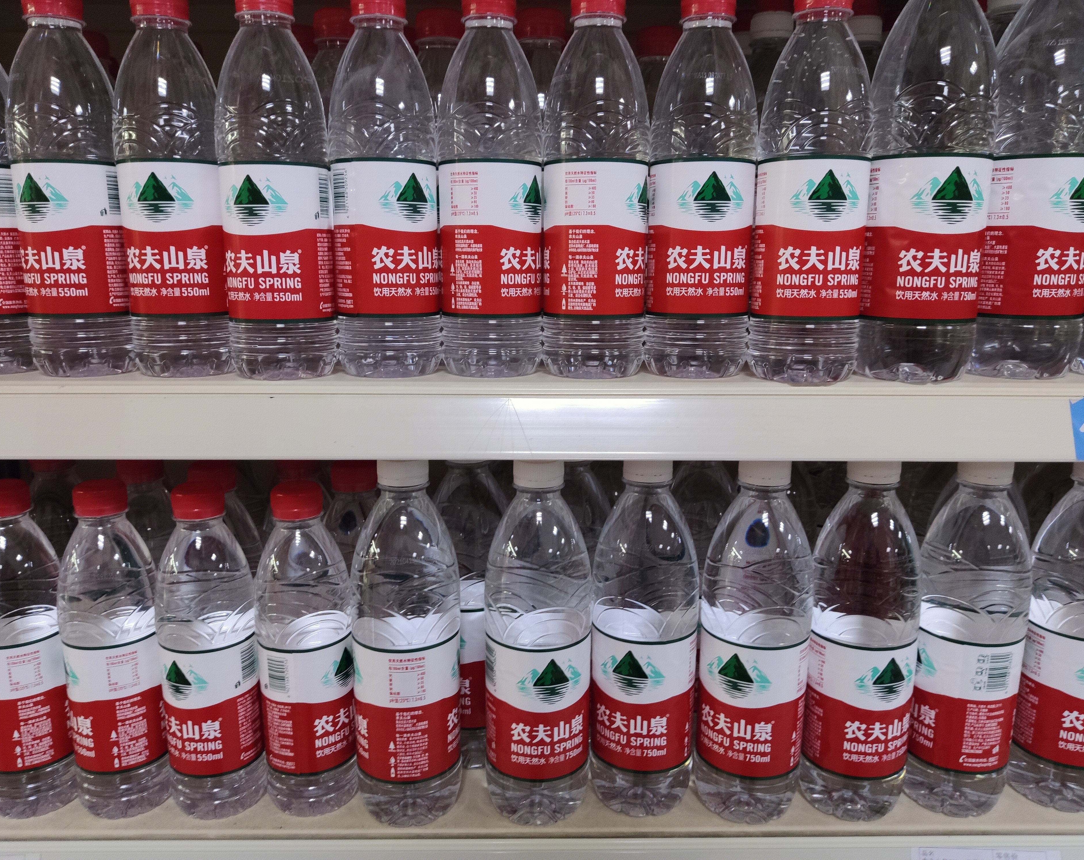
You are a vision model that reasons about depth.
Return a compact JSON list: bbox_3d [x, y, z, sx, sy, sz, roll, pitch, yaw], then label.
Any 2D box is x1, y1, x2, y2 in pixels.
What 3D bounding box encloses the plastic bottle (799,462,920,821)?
[{"bbox_3d":[0.225,0.141,0.604,0.073,0.259,0.073,-2,12,-10],"label":"plastic bottle"}]

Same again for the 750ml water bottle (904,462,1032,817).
[{"bbox_3d":[0.302,0.140,0.610,0.073,0.259,0.073,6,13,27],"label":"750ml water bottle"}]

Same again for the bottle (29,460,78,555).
[{"bbox_3d":[-0.392,0.125,0.711,0.065,0.230,0.065,0,12,0],"label":"bottle"}]

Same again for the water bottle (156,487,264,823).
[{"bbox_3d":[-0.229,0.149,0.596,0.065,0.230,0.065,2,12,7],"label":"water bottle"}]

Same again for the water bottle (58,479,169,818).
[{"bbox_3d":[-0.296,0.148,0.598,0.065,0.230,0.065,0,12,0],"label":"water bottle"}]

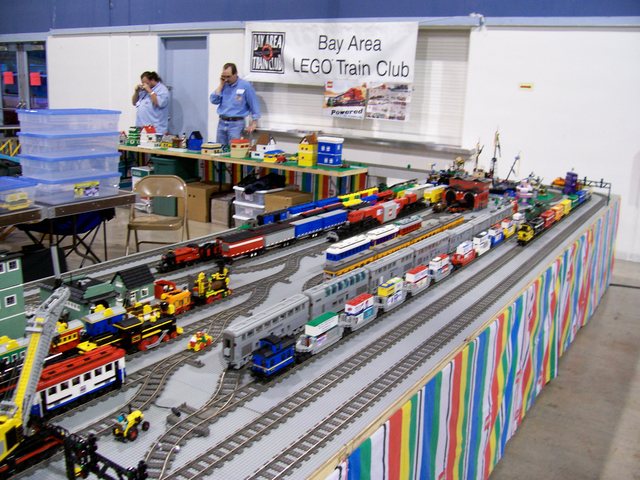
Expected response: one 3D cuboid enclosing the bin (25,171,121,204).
[{"bbox_3d":[-1.776,-0.382,4.483,0.400,0.157,0.590,11,16,31],"label":"bin"}]

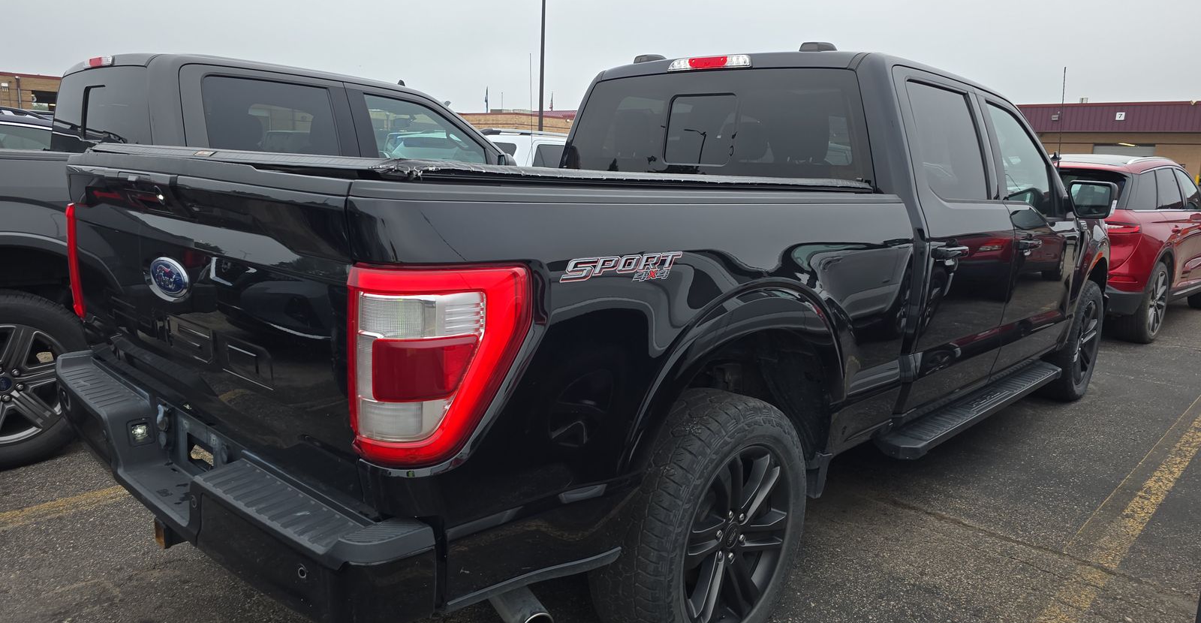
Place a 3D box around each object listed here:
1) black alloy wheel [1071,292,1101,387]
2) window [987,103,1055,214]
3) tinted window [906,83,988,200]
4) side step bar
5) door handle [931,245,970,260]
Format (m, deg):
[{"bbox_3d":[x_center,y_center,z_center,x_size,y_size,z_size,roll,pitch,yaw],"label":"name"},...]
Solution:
[{"bbox_3d":[3.035,0.190,5.197,0.220,0.550,0.550,12,14,42],"label":"black alloy wheel"},{"bbox_3d":[2.164,-0.766,4.066,0.040,0.560,0.880,-12,-2,44],"label":"window"},{"bbox_3d":[1.460,-0.695,3.311,0.040,0.490,0.700,-12,-2,44],"label":"tinted window"},{"bbox_3d":[1.814,0.424,3.803,0.200,0.095,2.050,12,14,42],"label":"side step bar"},{"bbox_3d":[1.337,-0.229,3.061,0.065,0.065,0.300,12,14,42],"label":"door handle"}]

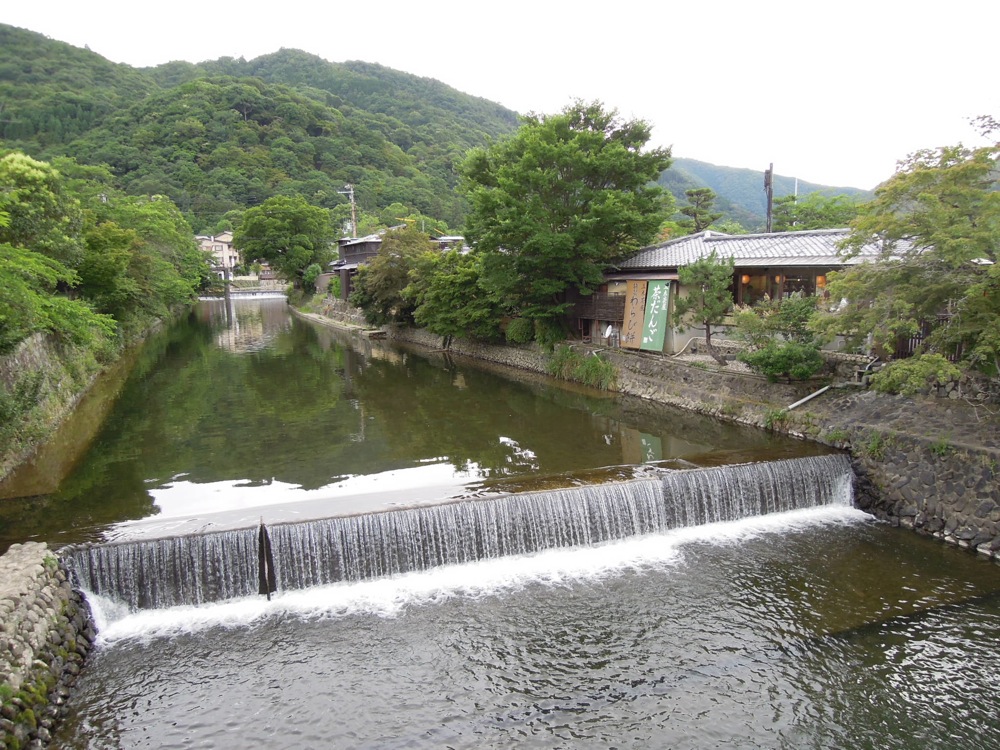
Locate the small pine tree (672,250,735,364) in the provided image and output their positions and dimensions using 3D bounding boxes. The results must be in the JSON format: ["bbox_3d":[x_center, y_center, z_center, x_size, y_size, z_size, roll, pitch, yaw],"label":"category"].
[{"bbox_3d":[6.105,-2.025,20.800,1.860,3.450,1.800,-1,8,0],"label":"small pine tree"}]

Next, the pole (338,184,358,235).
[{"bbox_3d":[-17.045,-15.244,78.000,1.900,12.500,0.700,-1,8,0],"label":"pole"}]

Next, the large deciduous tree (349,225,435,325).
[{"bbox_3d":[-7.825,-7.176,50.000,6.200,7.430,6.000,-1,8,0],"label":"large deciduous tree"}]

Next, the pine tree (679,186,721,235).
[{"bbox_3d":[11.568,-7.010,40.000,2.900,7.810,2.900,-1,8,0],"label":"pine tree"}]

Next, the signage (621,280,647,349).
[{"bbox_3d":[4.726,-2.123,24.450,0.050,2.450,0.900,5,3,-40],"label":"signage"}]

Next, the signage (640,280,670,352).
[{"bbox_3d":[5.304,-2.019,23.650,0.050,2.500,0.930,5,3,-40],"label":"signage"}]

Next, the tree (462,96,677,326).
[{"bbox_3d":[2.834,-6.815,30.000,9.090,10.220,8.600,-1,8,0],"label":"tree"}]

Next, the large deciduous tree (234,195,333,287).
[{"bbox_3d":[-38.098,-23.316,122.000,17.250,17.060,16.000,-1,8,0],"label":"large deciduous tree"}]

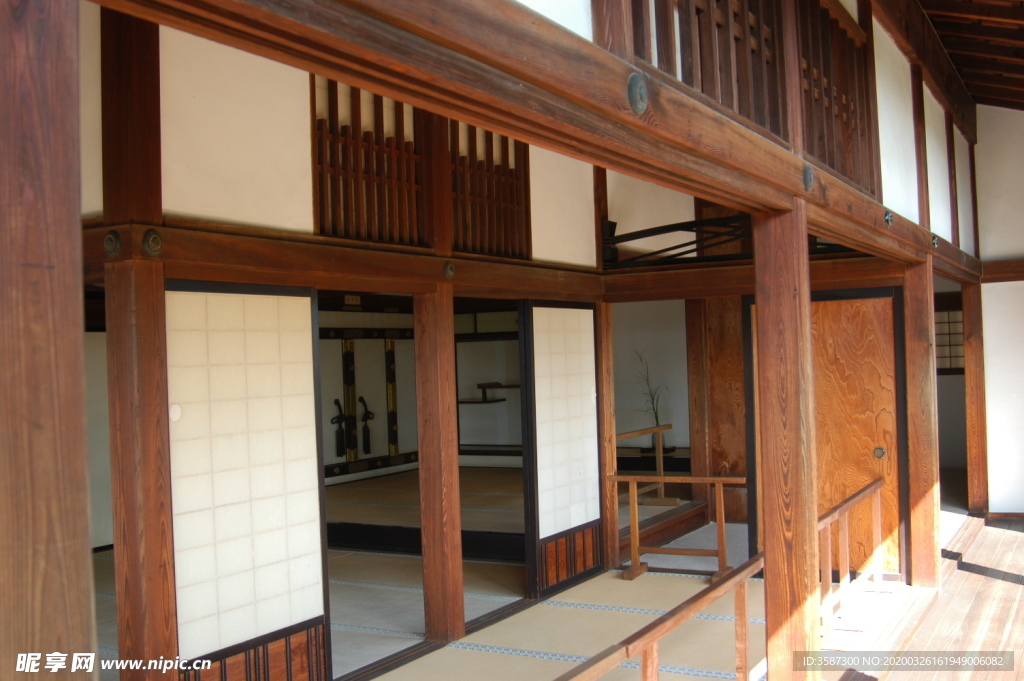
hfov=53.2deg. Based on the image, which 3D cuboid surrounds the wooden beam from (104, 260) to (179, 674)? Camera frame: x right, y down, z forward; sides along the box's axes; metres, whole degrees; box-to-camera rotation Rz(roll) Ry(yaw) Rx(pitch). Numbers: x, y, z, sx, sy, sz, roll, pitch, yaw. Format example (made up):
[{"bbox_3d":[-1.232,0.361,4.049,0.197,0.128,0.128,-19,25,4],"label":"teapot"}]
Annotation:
[{"bbox_3d":[-1.345,0.649,3.723,0.150,1.860,0.142,-2,-1,30],"label":"wooden beam"}]

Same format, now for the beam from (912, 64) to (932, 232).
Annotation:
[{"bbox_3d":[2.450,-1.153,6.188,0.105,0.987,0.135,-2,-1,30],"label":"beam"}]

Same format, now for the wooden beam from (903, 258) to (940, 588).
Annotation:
[{"bbox_3d":[2.467,0.485,6.162,0.143,1.992,0.143,-2,-1,30],"label":"wooden beam"}]

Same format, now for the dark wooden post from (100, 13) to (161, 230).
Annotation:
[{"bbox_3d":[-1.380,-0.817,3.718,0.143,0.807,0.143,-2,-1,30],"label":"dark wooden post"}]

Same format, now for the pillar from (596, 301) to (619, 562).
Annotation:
[{"bbox_3d":[0.589,0.649,7.049,0.150,1.808,0.158,-2,-1,30],"label":"pillar"}]

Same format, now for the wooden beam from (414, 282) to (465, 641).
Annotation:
[{"bbox_3d":[-0.390,0.636,5.397,0.165,1.860,0.142,-2,-1,30],"label":"wooden beam"}]

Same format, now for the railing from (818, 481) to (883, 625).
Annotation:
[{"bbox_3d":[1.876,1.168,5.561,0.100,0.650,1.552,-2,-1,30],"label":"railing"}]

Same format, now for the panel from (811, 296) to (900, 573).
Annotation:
[{"bbox_3d":[1.991,0.587,6.442,0.863,1.683,0.037,-2,-1,30],"label":"panel"}]

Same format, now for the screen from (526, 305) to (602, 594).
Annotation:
[{"bbox_3d":[0.347,0.647,6.596,0.040,1.796,0.907,-2,-1,30],"label":"screen"}]

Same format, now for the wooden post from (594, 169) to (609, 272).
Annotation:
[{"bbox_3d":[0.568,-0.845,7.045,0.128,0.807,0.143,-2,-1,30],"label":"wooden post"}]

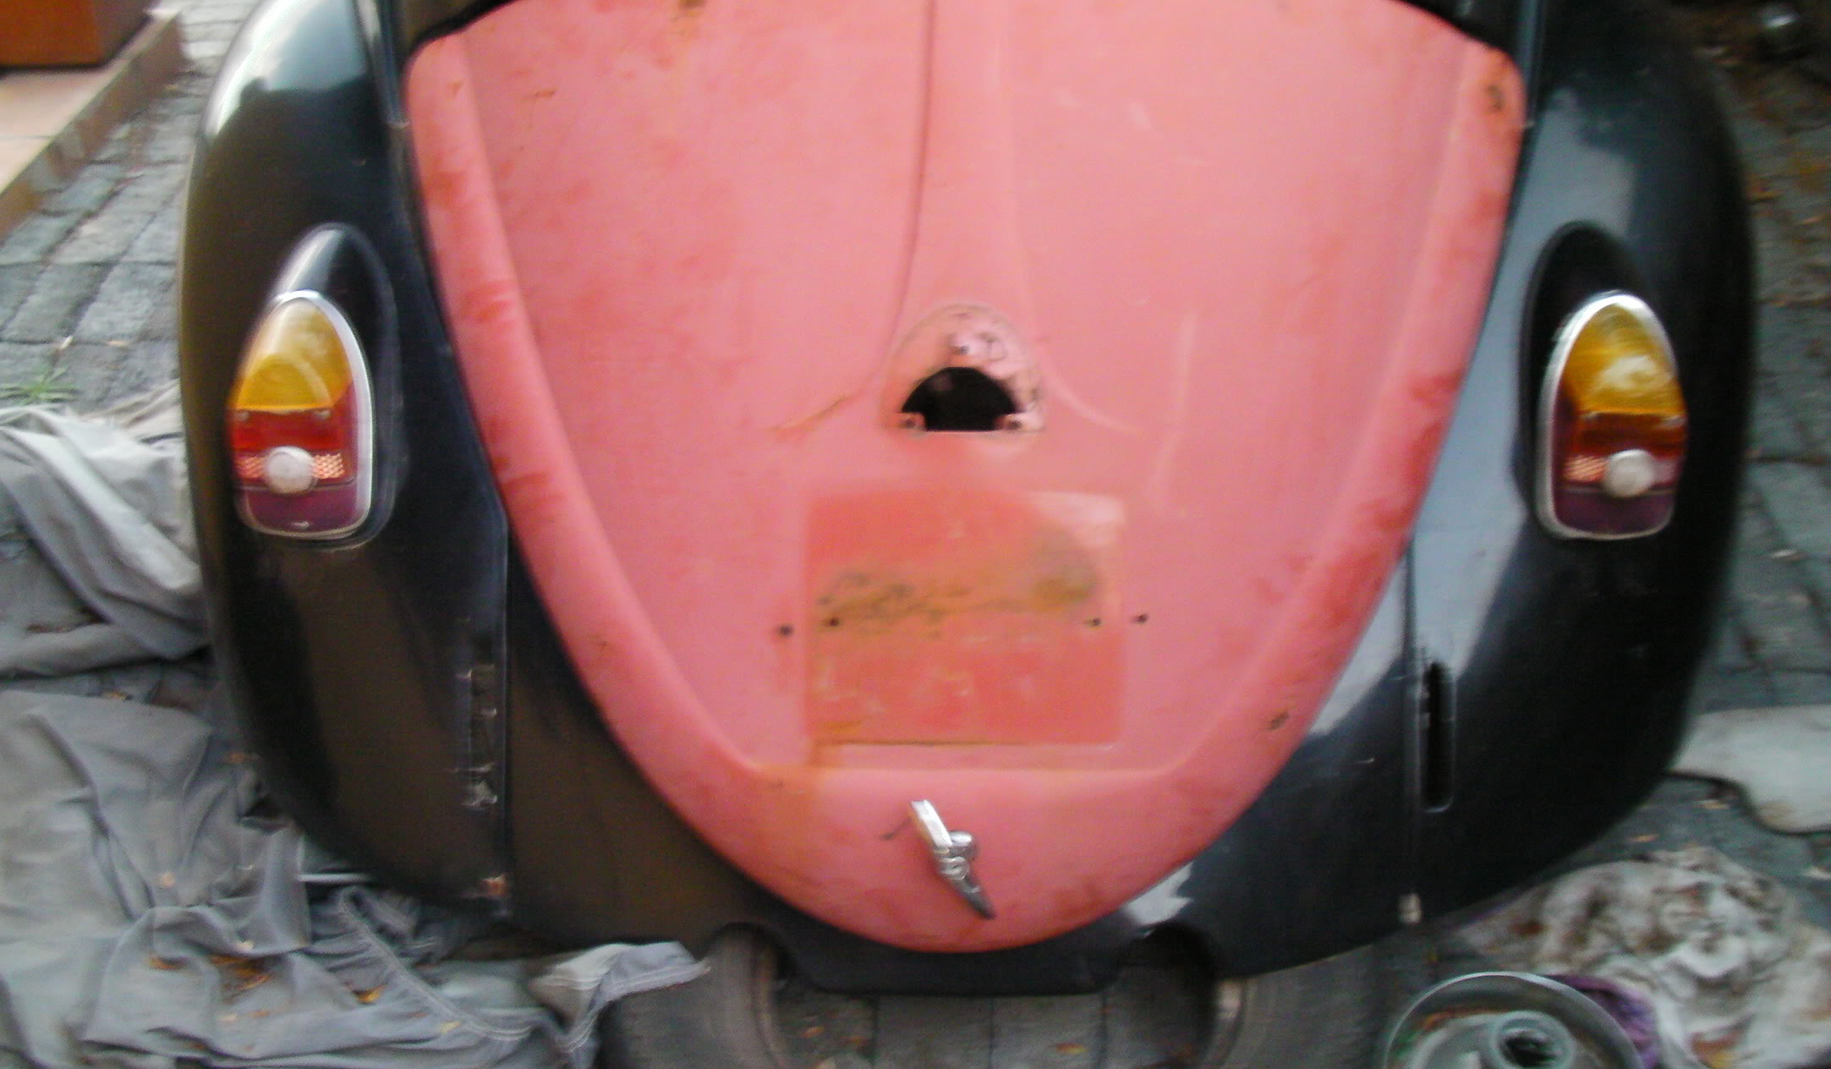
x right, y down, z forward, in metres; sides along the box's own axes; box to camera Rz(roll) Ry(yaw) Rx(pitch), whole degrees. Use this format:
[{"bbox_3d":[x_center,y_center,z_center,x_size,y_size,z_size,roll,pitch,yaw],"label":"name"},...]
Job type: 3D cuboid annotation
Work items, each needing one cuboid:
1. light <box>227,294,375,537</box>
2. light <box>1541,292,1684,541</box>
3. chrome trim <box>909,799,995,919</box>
[{"bbox_3d":[-0.466,-0.092,1.535,0.106,0.190,0.050,3,20,4],"label":"light"},{"bbox_3d":[0.529,-0.092,1.535,0.106,0.190,0.050,-2,20,-2],"label":"light"},{"bbox_3d":[0.027,0.234,1.450,0.030,0.102,0.040,-26,20,12],"label":"chrome trim"}]

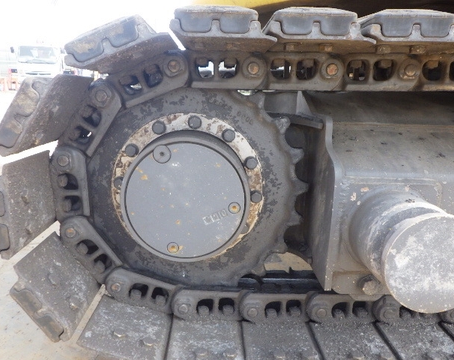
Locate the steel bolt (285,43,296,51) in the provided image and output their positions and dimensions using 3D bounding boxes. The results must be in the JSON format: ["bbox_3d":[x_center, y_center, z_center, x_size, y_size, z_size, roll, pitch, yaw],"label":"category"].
[{"bbox_3d":[0.106,-0.222,0.647,0.021,0.014,0.021,1,12,-2],"label":"steel bolt"}]

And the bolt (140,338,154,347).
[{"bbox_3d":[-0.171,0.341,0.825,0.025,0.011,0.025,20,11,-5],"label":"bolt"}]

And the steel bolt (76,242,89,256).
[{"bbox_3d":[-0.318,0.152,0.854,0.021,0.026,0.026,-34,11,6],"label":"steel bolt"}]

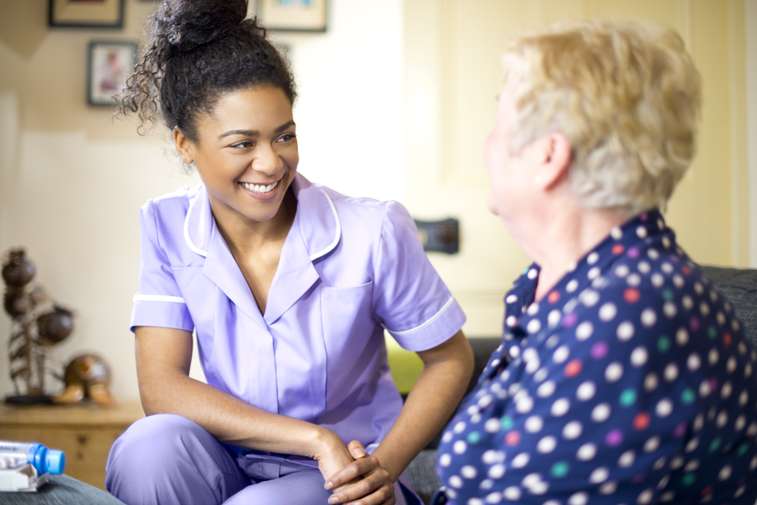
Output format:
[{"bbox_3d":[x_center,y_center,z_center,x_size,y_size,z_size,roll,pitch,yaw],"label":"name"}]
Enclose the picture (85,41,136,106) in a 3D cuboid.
[{"bbox_3d":[-0.710,-0.476,2.800,0.135,0.177,0.020,1,-3,-1],"label":"picture"}]

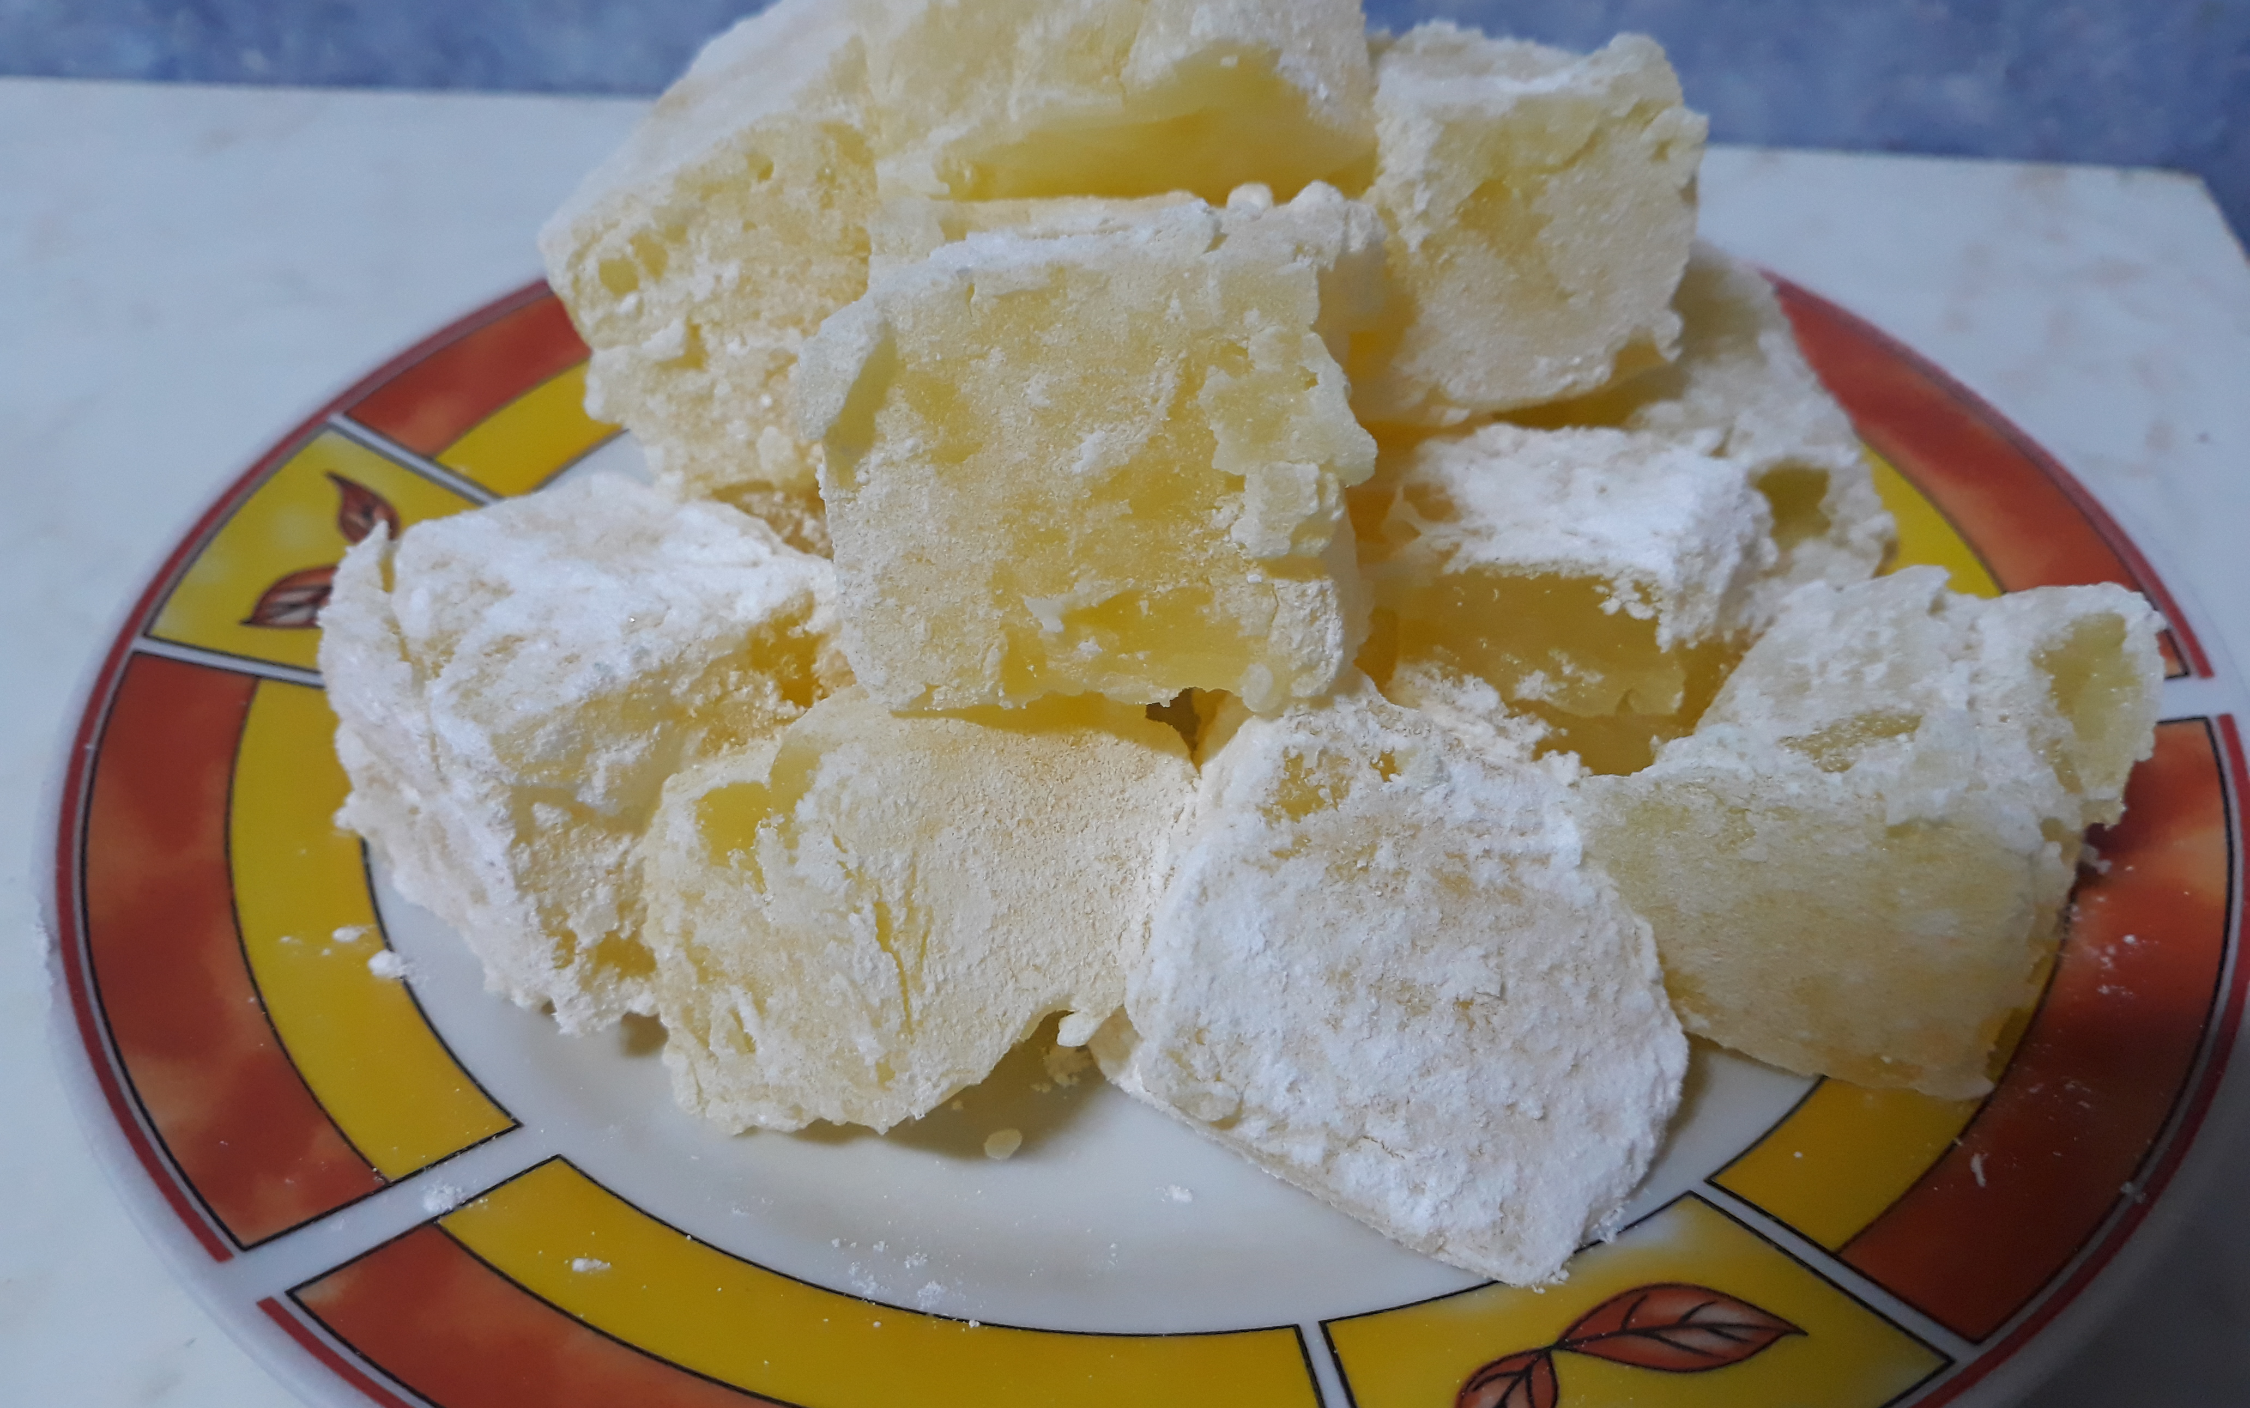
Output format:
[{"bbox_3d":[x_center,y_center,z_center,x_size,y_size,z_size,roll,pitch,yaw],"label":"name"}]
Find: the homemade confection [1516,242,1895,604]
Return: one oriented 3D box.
[{"bbox_3d":[0.062,-0.030,0.203,0.034,0.025,0.038,-8,36,7],"label":"homemade confection"}]

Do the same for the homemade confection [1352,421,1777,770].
[{"bbox_3d":[0.046,-0.013,0.192,0.035,0.025,0.032,7,35,26],"label":"homemade confection"}]

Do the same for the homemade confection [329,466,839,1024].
[{"bbox_3d":[-0.049,0.002,0.165,0.034,0.031,0.036,-24,40,-35],"label":"homemade confection"}]

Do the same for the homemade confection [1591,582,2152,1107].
[{"bbox_3d":[0.066,0.010,0.154,0.033,0.028,0.040,10,34,38],"label":"homemade confection"}]

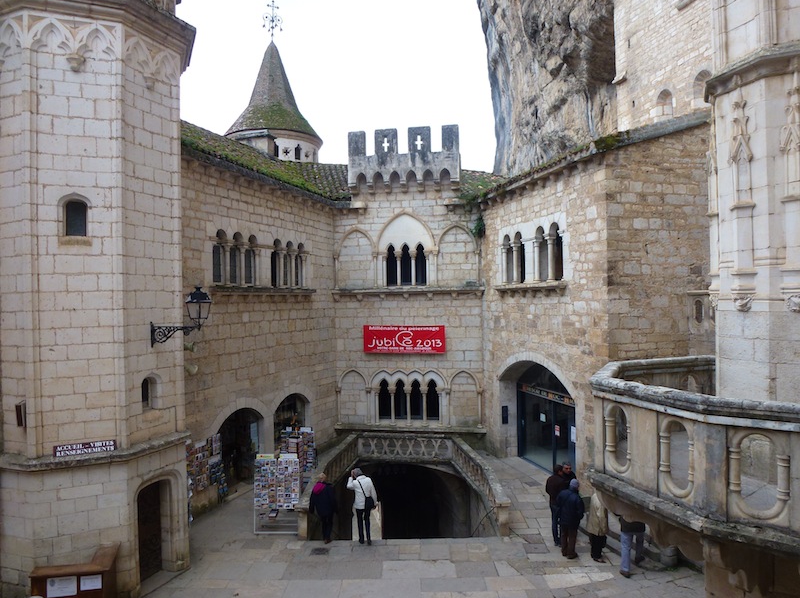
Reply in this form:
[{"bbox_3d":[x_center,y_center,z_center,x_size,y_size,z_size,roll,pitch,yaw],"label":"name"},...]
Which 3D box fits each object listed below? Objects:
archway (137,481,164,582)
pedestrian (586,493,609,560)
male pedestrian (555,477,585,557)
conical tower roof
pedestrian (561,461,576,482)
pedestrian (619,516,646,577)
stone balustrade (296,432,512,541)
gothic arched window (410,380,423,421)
[{"bbox_3d":[-4.913,4.574,11.310,0.380,2.080,0.920,-1,0,22],"label":"archway"},{"bbox_3d":[4.195,4.629,12.250,0.420,1.700,0.520,-1,0,-14],"label":"pedestrian"},{"bbox_3d":[3.626,4.661,12.380,0.540,1.690,0.380,-1,0,42],"label":"male pedestrian"},{"bbox_3d":[-6.775,-11.088,30.995,5.108,5.455,5.108,-1,0,0],"label":"conical tower roof"},{"bbox_3d":[3.876,4.633,13.314,0.520,1.740,0.350,-1,0,-17],"label":"pedestrian"},{"bbox_3d":[4.701,4.620,11.674,0.580,1.730,0.500,-1,0,-15],"label":"pedestrian"},{"bbox_3d":[0.188,5.188,16.800,4.950,0.920,7.200,-1,0,2],"label":"stone balustrade"},{"bbox_3d":[0.626,3.815,21.933,0.500,1.518,0.250,-1,0,14],"label":"gothic arched window"}]

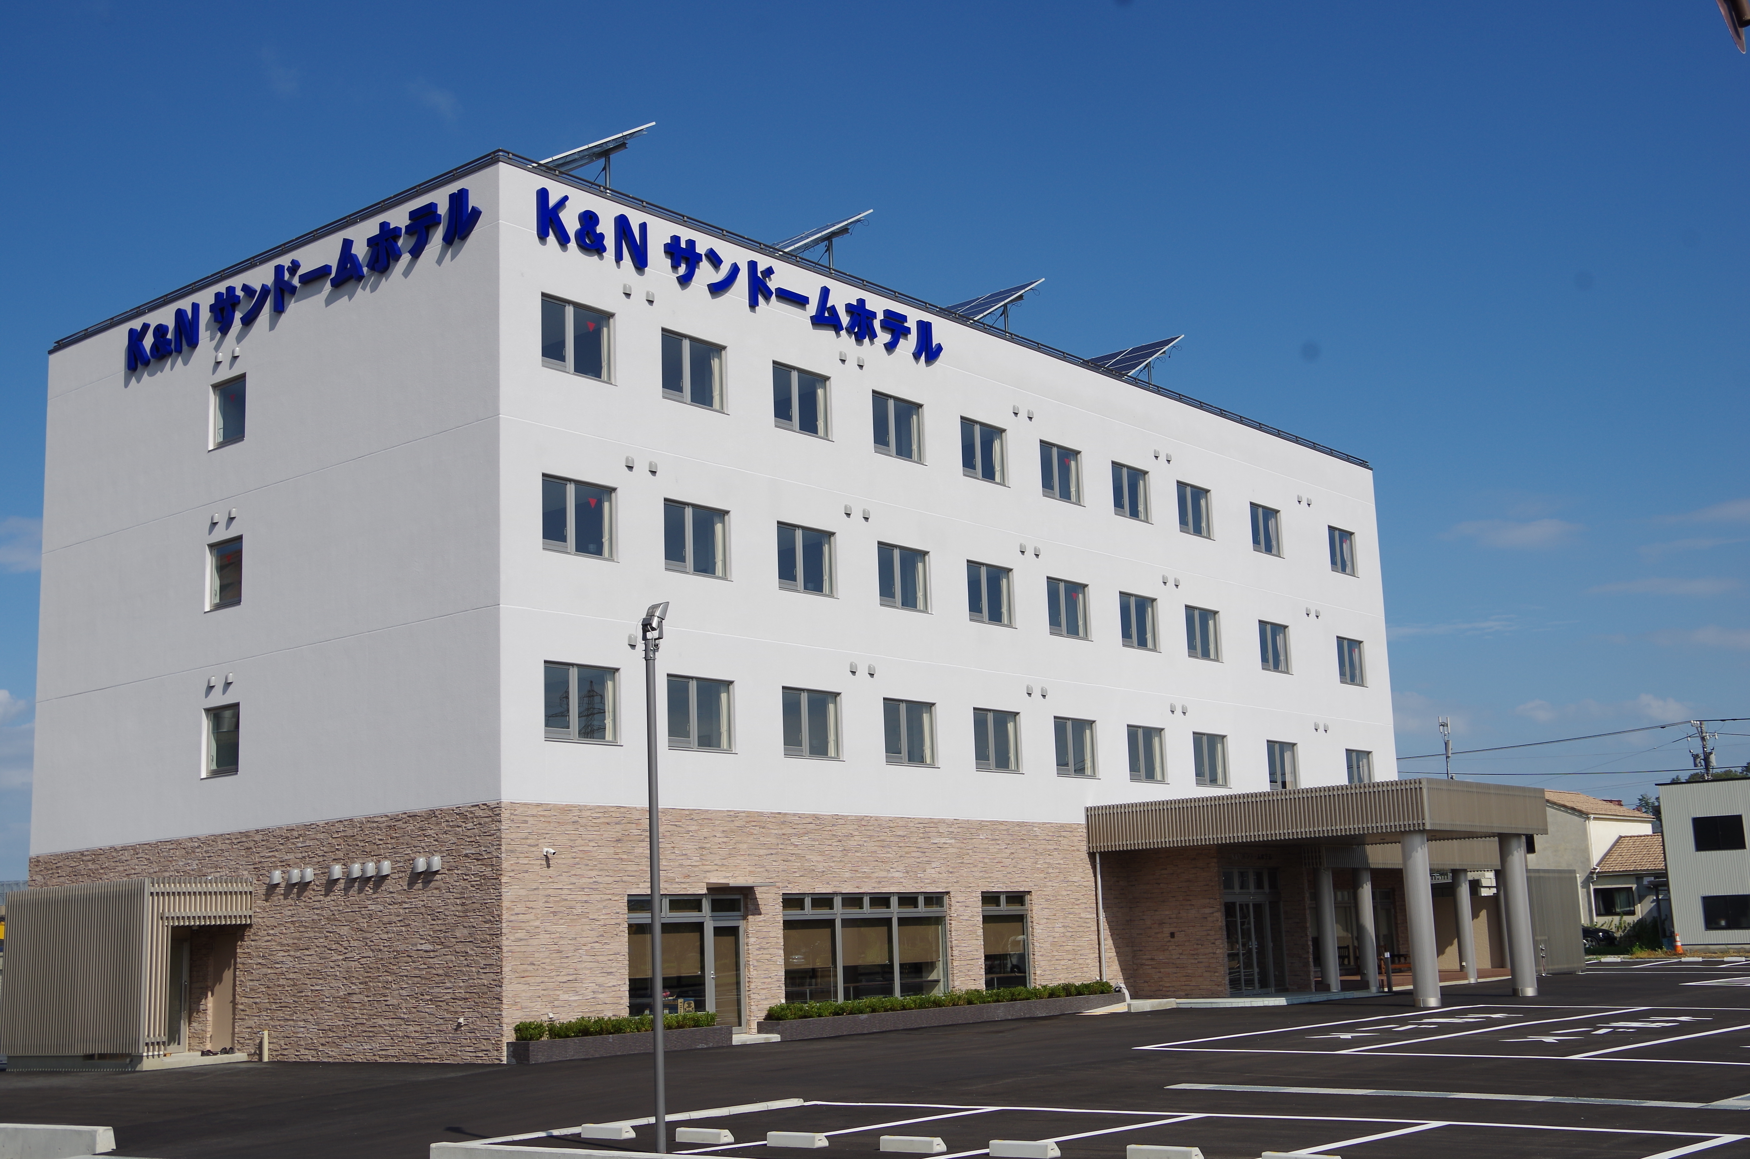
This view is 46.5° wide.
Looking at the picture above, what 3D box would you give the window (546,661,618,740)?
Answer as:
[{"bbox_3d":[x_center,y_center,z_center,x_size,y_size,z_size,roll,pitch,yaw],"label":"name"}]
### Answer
[{"bbox_3d":[-4.939,2.084,34.132,0.150,1.291,1.673,-11,-13,38],"label":"window"}]

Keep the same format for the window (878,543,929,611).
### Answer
[{"bbox_3d":[0.561,-0.005,41.466,0.150,1.291,1.673,-11,-13,38],"label":"window"}]

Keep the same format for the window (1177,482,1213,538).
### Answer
[{"bbox_3d":[8.104,-1.759,51.892,0.130,1.290,1.700,-10,-13,38],"label":"window"}]

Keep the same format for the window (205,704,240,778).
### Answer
[{"bbox_3d":[-12.050,2.998,37.740,1.158,1.297,0.150,-11,-13,38],"label":"window"}]

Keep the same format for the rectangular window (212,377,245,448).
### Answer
[{"bbox_3d":[-12.276,-3.177,38.861,1.158,1.297,0.150,-11,-13,38],"label":"rectangular window"}]

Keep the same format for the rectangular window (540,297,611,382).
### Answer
[{"bbox_3d":[-5.237,-4.187,35.730,0.130,1.290,1.700,-10,-13,38],"label":"rectangular window"}]

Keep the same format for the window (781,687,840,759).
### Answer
[{"bbox_3d":[-1.236,2.770,39.143,0.130,1.290,1.700,-10,-13,38],"label":"window"}]

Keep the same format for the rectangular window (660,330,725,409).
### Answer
[{"bbox_3d":[-3.402,-3.797,37.588,0.150,1.280,1.650,-11,-13,38],"label":"rectangular window"}]

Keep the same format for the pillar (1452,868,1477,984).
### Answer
[{"bbox_3d":[15.796,9.245,54.642,0.440,3.040,0.440,-10,-13,38],"label":"pillar"}]

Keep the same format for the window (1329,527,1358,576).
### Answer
[{"bbox_3d":[13.101,-0.760,57.381,0.150,1.280,1.650,-11,-13,38],"label":"window"}]

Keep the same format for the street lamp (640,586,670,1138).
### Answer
[{"bbox_3d":[-1.862,2.535,17.667,0.260,4.770,0.260,2,-11,-20],"label":"street lamp"}]

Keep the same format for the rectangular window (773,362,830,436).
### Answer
[{"bbox_3d":[-1.489,-3.445,39.883,0.150,1.280,1.650,-11,-13,38],"label":"rectangular window"}]

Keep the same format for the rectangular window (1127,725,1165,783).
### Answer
[{"bbox_3d":[6.315,4.126,47.657,0.150,1.291,1.673,-11,-13,38],"label":"rectangular window"}]

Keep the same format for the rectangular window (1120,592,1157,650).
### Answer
[{"bbox_3d":[6.219,1.055,48.406,0.150,1.280,1.650,-11,-13,38],"label":"rectangular window"}]

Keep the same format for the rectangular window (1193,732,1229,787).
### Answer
[{"bbox_3d":[8.346,4.513,50.751,0.130,1.290,1.700,-10,-13,38],"label":"rectangular window"}]

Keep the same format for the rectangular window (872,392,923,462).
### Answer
[{"bbox_3d":[0.417,-3.094,42.168,0.150,1.280,1.650,-11,-13,38],"label":"rectangular window"}]

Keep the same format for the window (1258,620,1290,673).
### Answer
[{"bbox_3d":[10.594,1.805,54.191,0.130,1.290,1.700,-10,-13,38],"label":"window"}]

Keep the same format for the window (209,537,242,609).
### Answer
[{"bbox_3d":[-12.286,-0.107,38.700,1.167,1.290,0.130,-10,-13,38],"label":"window"}]

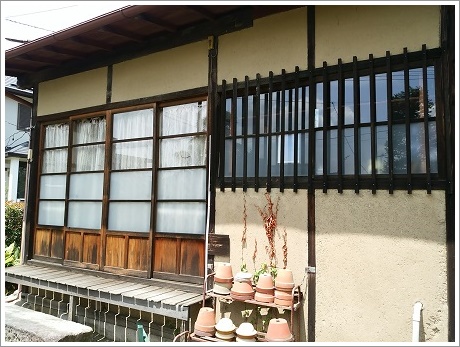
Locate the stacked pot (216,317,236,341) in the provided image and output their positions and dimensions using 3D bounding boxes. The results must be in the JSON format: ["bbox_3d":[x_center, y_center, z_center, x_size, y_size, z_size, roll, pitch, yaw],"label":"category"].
[{"bbox_3d":[-0.030,1.141,2.544,0.153,0.123,0.153,1,-4,0],"label":"stacked pot"}]

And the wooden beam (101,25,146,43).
[{"bbox_3d":[-1.029,-1.389,3.418,0.060,0.075,0.580,-1,8,28],"label":"wooden beam"}]

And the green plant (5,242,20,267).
[{"bbox_3d":[-3.153,1.244,4.950,0.500,0.500,0.500,-1,-5,28],"label":"green plant"}]

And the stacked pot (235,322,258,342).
[{"bbox_3d":[0.121,1.142,2.463,0.156,0.120,0.156,1,-4,0],"label":"stacked pot"}]

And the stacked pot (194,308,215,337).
[{"bbox_3d":[-0.183,1.121,2.627,0.161,0.177,0.161,1,-4,0],"label":"stacked pot"}]

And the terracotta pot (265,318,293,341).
[{"bbox_3d":[0.341,1.088,2.350,0.197,0.165,0.197,1,-4,0],"label":"terracotta pot"}]

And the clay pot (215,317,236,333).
[{"bbox_3d":[-0.031,1.111,2.547,0.154,0.062,0.154,1,-4,0],"label":"clay pot"}]

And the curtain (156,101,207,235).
[{"bbox_3d":[-0.485,-0.054,3.458,0.631,1.321,0.080,-1,-5,28],"label":"curtain"}]

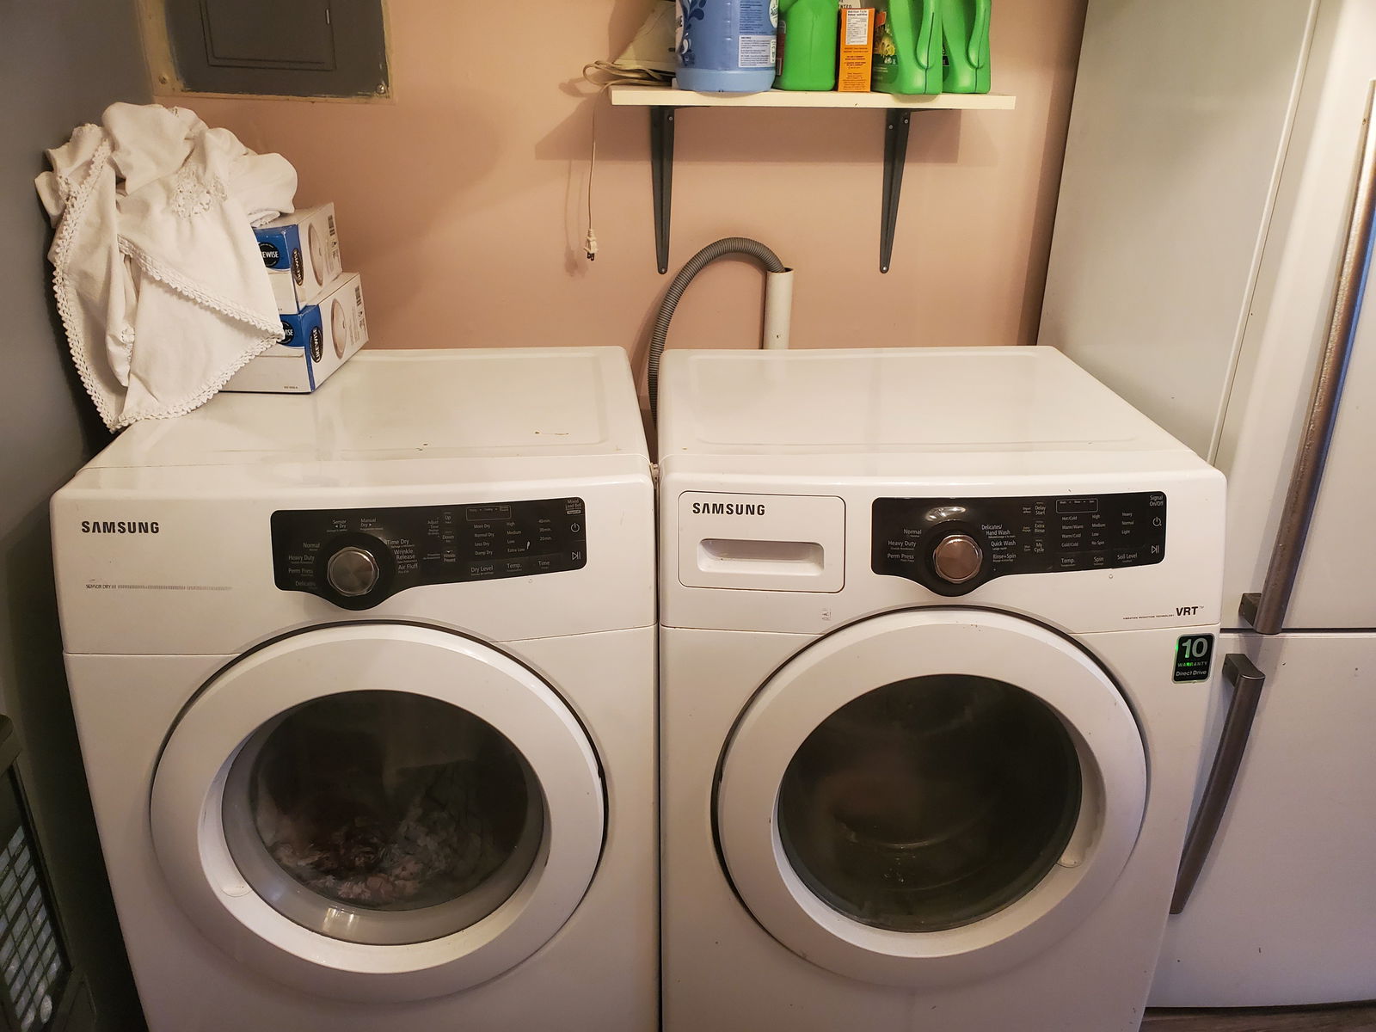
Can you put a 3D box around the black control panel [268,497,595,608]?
[{"bbox_3d":[-0.295,0.045,1.197,0.357,0.119,0.027,-3,5,-8],"label":"black control panel"}]

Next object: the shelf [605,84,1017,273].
[{"bbox_3d":[0.178,-0.536,1.709,0.610,0.313,0.255,-2,24,-6],"label":"shelf"}]

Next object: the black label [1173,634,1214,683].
[{"bbox_3d":[0.622,0.174,1.269,0.050,0.064,0.004,-4,15,-9],"label":"black label"}]

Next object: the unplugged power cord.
[{"bbox_3d":[-0.096,-0.570,1.683,0.146,0.312,0.130,-2,24,-6],"label":"unplugged power cord"}]

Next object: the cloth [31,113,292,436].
[{"bbox_3d":[-0.698,-0.359,1.447,0.335,0.405,0.320,-2,24,-6],"label":"cloth"}]

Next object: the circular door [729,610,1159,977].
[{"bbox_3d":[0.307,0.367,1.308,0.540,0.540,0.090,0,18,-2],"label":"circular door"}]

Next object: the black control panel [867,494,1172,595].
[{"bbox_3d":[0.396,0.035,1.219,0.358,0.118,0.027,-1,5,-4],"label":"black control panel"}]

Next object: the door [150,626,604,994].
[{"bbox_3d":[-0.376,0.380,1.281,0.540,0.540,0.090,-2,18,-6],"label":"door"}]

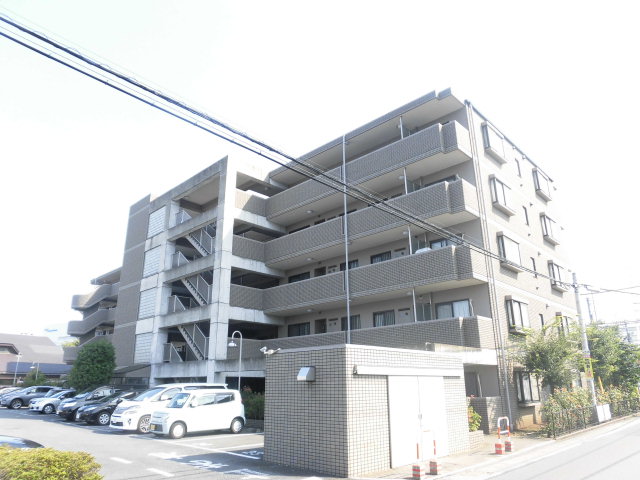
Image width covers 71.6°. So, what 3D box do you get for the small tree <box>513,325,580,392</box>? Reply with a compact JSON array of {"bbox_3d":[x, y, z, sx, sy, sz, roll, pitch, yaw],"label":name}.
[{"bbox_3d":[9.801,5.658,18.779,2.700,4.200,2.700,-17,-25,41],"label":"small tree"}]

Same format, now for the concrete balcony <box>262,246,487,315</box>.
[{"bbox_3d":[2.001,2.357,22.526,12.880,1.360,2.000,-17,-25,41],"label":"concrete balcony"}]

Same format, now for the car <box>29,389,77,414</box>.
[{"bbox_3d":[-17.277,11.073,30.443,1.720,1.470,4.260,-17,-25,41],"label":"car"}]

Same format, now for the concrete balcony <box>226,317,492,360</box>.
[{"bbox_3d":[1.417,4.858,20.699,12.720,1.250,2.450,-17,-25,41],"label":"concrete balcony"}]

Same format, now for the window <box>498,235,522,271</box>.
[{"bbox_3d":[8.613,0.586,20.039,0.280,1.320,1.830,-17,-25,41],"label":"window"}]

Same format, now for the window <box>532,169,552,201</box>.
[{"bbox_3d":[13.270,-3.286,26.434,0.280,1.360,1.800,-17,-25,41],"label":"window"}]

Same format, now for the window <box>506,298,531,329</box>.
[{"bbox_3d":[8.625,3.299,19.134,0.280,1.280,1.800,-17,-25,41],"label":"window"}]

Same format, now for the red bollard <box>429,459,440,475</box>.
[{"bbox_3d":[2.395,4.730,9.288,0.220,0.290,0.220,-17,-25,41],"label":"red bollard"}]

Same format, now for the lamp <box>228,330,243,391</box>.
[{"bbox_3d":[-3.810,6.234,20.093,0.340,4.180,0.660,-17,-25,41],"label":"lamp"}]

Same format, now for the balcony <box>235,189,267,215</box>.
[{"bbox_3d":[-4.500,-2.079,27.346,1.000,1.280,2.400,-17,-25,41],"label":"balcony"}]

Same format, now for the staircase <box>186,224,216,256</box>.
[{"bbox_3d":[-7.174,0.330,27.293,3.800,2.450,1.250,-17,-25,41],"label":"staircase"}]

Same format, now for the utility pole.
[{"bbox_3d":[13.249,5.176,22.198,0.320,7.300,0.320,-17,-24,41],"label":"utility pole"}]

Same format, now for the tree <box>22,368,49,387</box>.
[{"bbox_3d":[-29.486,15.047,45.471,2.350,3.411,2.300,-17,-24,41],"label":"tree"}]

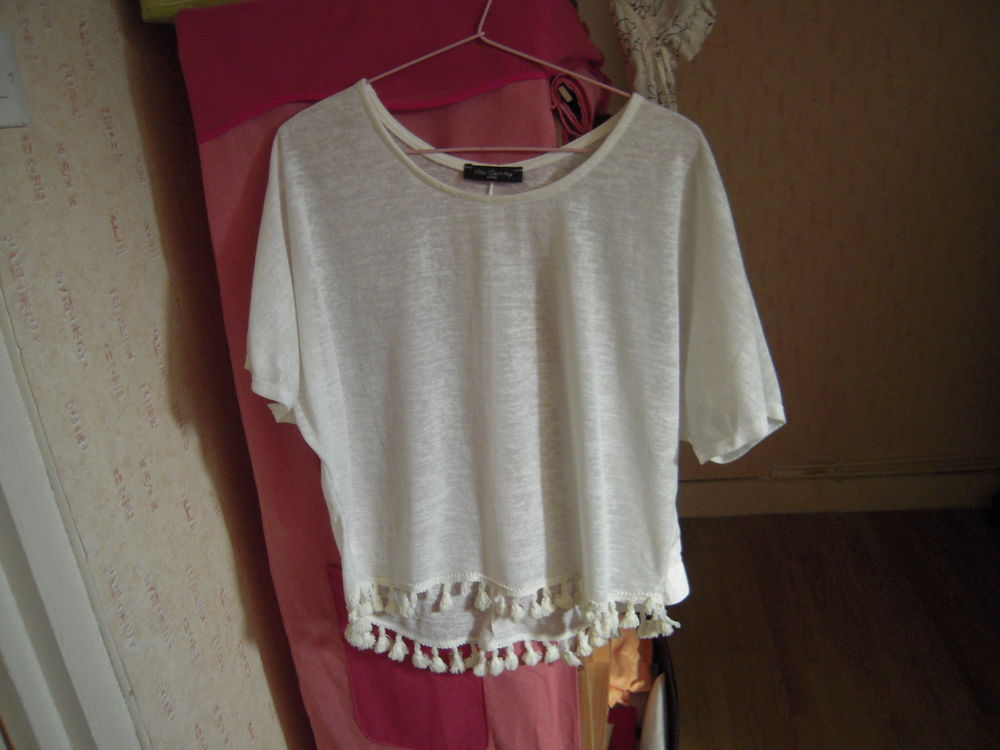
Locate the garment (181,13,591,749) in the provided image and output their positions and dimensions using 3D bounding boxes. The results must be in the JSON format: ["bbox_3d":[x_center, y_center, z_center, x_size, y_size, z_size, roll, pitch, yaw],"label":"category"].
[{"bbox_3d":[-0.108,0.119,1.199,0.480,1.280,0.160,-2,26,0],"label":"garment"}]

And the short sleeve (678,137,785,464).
[{"bbox_3d":[0.262,-0.070,0.903,0.140,0.385,0.100,-2,26,0],"label":"short sleeve"}]

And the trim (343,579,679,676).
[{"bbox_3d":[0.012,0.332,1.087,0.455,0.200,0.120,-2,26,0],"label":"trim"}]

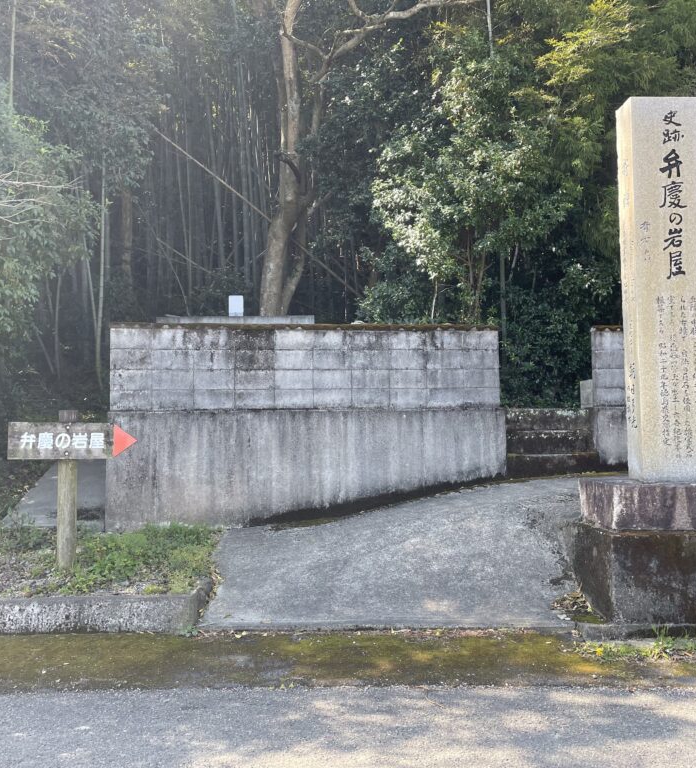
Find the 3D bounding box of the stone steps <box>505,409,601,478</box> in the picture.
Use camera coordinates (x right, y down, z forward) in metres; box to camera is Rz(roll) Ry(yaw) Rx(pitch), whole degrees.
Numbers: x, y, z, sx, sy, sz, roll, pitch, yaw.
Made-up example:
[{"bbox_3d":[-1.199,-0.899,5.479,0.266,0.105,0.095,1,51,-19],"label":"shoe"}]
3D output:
[{"bbox_3d":[2.156,0.633,8.638,1.060,0.750,0.800,0,-3,-9],"label":"stone steps"}]

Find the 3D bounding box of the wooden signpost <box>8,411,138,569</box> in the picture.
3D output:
[{"bbox_3d":[-2.331,0.893,6.540,1.090,1.335,0.180,0,-3,-2],"label":"wooden signpost"}]

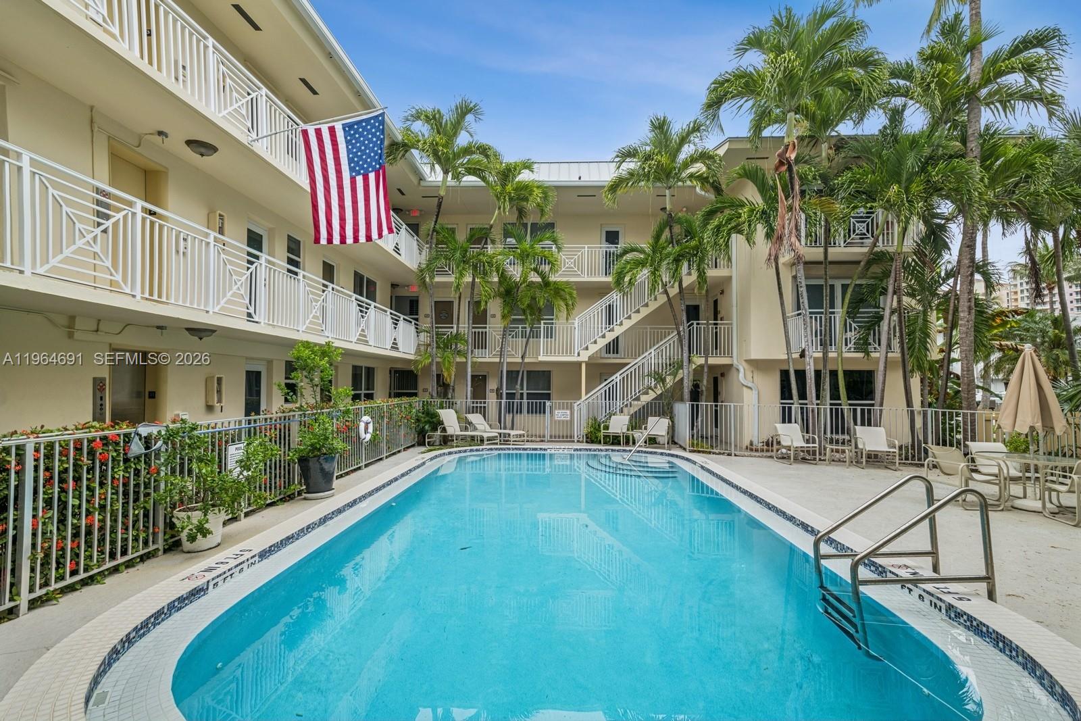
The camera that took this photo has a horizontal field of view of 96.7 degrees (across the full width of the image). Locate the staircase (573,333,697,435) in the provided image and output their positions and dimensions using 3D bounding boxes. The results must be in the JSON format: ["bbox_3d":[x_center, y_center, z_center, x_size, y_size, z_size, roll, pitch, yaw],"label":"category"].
[{"bbox_3d":[3.080,0.685,15.300,3.850,3.400,1.100,0,-2,2],"label":"staircase"}]

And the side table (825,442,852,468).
[{"bbox_3d":[6.164,1.976,9.950,0.450,0.430,0.450,-1,-3,29],"label":"side table"}]

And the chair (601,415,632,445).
[{"bbox_3d":[2.136,1.968,13.500,0.650,0.860,0.780,-1,-2,23],"label":"chair"}]

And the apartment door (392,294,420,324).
[{"bbox_3d":[-4.930,-1.244,17.700,0.900,2.120,0.080,0,-3,0],"label":"apartment door"}]

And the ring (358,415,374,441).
[{"bbox_3d":[-3.448,1.352,9.500,0.100,0.530,0.530,0,-3,3],"label":"ring"}]

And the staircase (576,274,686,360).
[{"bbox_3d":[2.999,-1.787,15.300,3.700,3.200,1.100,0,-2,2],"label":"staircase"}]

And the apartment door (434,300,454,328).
[{"bbox_3d":[-3.546,-1.135,17.700,0.780,2.080,0.080,0,-3,0],"label":"apartment door"}]

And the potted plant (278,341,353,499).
[{"bbox_3d":[-3.373,0.879,7.200,1.100,2.300,1.050,0,-2,0],"label":"potted plant"}]

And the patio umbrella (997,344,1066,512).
[{"bbox_3d":[6.798,0.905,6.650,0.930,2.250,0.930,0,-2,0],"label":"patio umbrella"}]

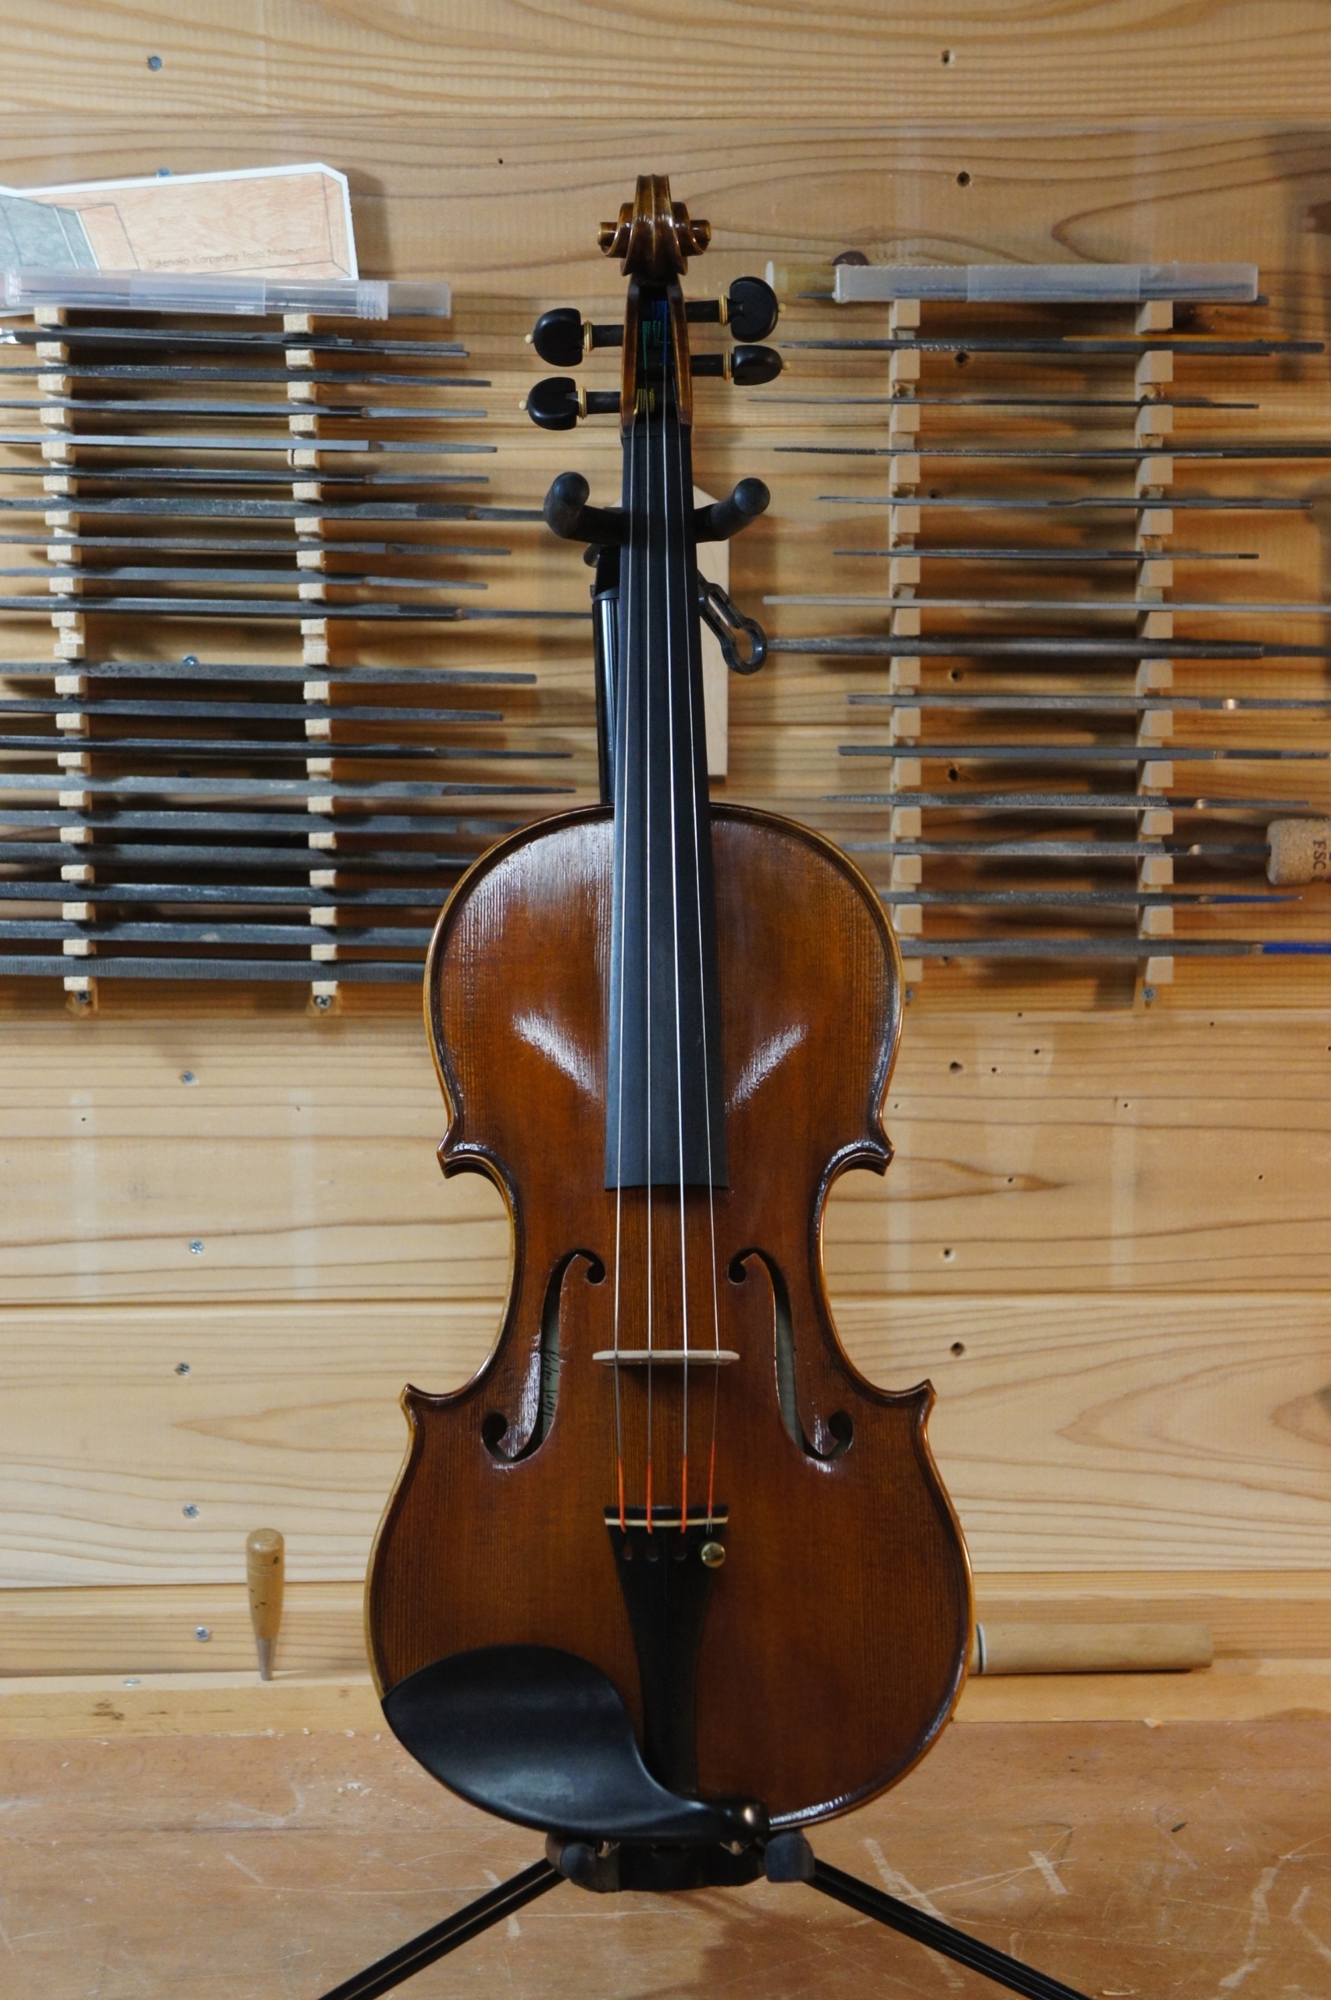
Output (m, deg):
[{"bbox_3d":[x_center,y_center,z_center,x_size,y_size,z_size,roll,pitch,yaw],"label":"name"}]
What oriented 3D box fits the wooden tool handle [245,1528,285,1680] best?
[{"bbox_3d":[-0.163,0.248,1.864,0.015,0.063,0.015,0,11,0],"label":"wooden tool handle"}]

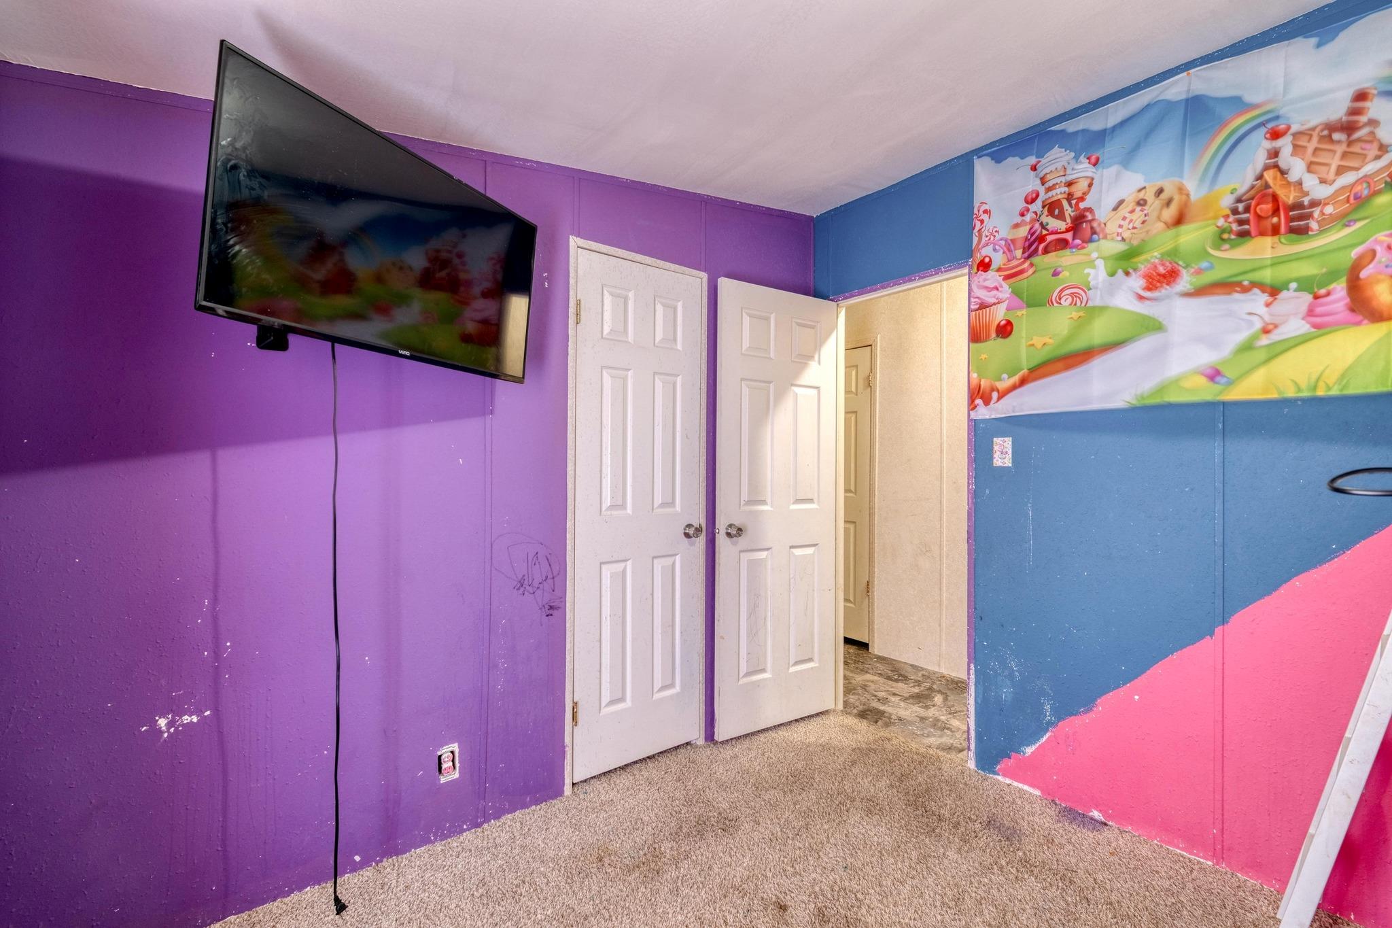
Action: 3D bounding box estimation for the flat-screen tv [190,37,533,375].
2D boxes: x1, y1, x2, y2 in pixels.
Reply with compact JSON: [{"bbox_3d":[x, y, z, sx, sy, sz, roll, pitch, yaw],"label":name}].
[{"bbox_3d":[-0.830,-0.587,1.652,0.060,0.558,0.962,6,0,26],"label":"flat-screen tv"}]

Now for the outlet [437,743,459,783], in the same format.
[{"bbox_3d":[-0.827,1.003,1.940,0.067,0.112,0.010,1,-1,-37],"label":"outlet"}]

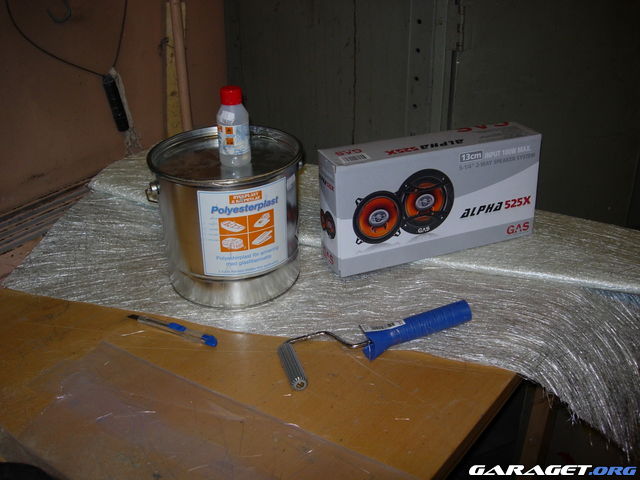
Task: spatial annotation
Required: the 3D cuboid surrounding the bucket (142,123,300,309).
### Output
[{"bbox_3d":[-0.117,-0.032,0.934,0.200,0.183,0.197,0,26,0],"label":"bucket"}]

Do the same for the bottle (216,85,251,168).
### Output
[{"bbox_3d":[-0.105,-0.141,0.870,0.039,0.094,0.039,-2,26,-3],"label":"bottle"}]

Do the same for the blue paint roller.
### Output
[{"bbox_3d":[0.067,0.108,0.810,0.239,0.044,0.080,-10,28,-19],"label":"blue paint roller"}]

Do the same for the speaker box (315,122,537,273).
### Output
[{"bbox_3d":[0.161,-0.062,1.011,0.315,0.163,0.066,-11,26,-17],"label":"speaker box"}]

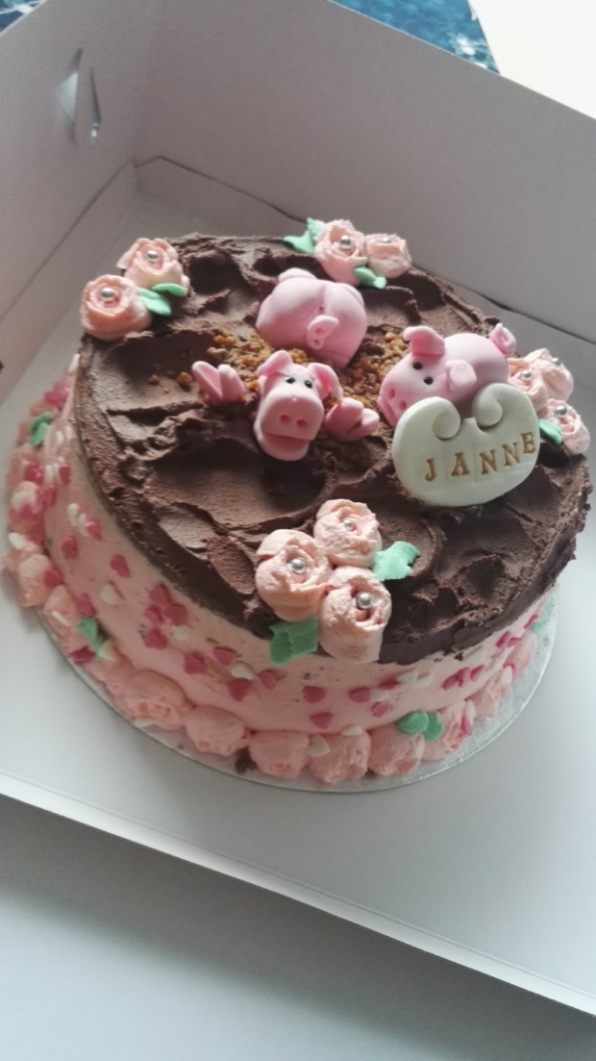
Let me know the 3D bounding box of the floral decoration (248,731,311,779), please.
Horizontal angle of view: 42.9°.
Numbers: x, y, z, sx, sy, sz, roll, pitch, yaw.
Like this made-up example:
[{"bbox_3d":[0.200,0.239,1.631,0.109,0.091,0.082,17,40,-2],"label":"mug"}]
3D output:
[{"bbox_3d":[-0.008,0.085,0.291,0.023,0.018,0.020,15,56,-8],"label":"floral decoration"}]

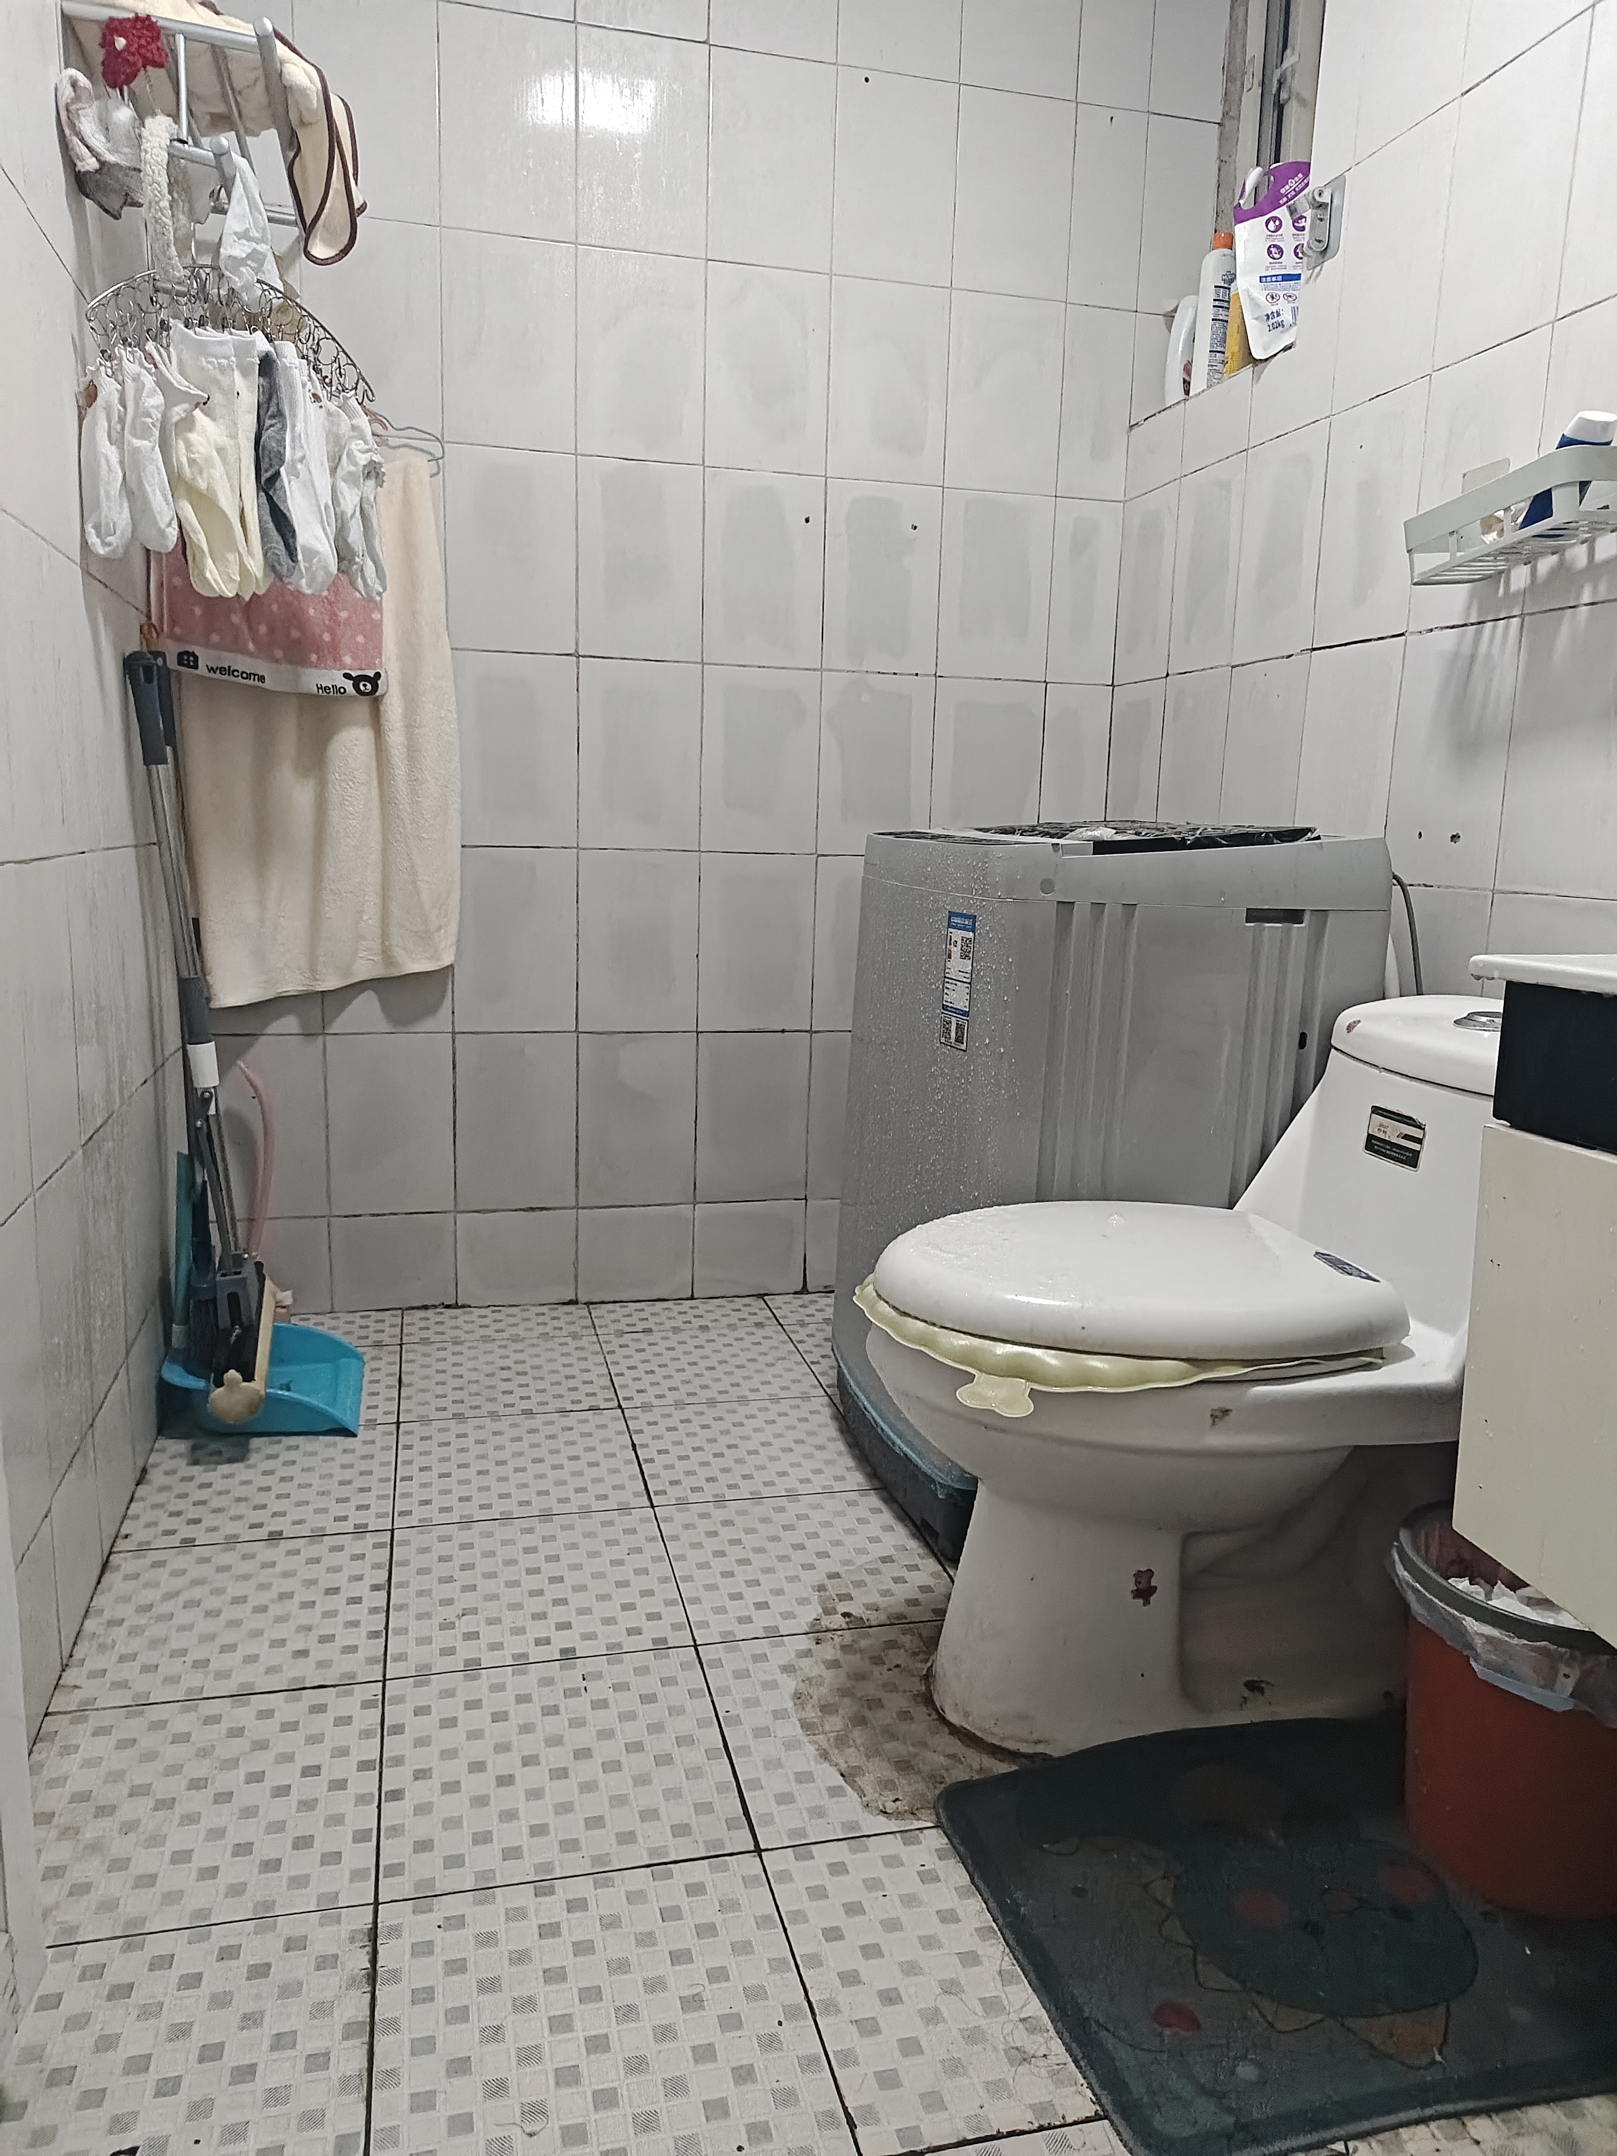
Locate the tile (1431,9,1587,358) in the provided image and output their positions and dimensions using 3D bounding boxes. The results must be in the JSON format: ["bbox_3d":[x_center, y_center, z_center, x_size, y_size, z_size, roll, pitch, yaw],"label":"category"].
[{"bbox_3d":[0.782,-0.973,1.595,0.010,0.301,0.198,-1,11,-16],"label":"tile"}]

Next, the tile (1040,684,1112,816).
[{"bbox_3d":[0.465,-0.535,2.512,0.126,0.301,0.010,-1,11,-14],"label":"tile"}]

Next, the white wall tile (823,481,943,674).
[{"bbox_3d":[0.121,-0.826,2.371,0.198,0.299,0.011,-1,10,-14],"label":"white wall tile"}]

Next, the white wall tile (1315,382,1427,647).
[{"bbox_3d":[0.714,-0.707,1.821,0.010,0.300,0.200,-1,11,-15],"label":"white wall tile"}]

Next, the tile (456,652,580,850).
[{"bbox_3d":[-0.468,-0.519,2.277,0.199,0.299,0.010,-1,10,-14],"label":"tile"}]

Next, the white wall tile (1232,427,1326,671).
[{"bbox_3d":[0.663,-0.743,2.011,0.010,0.300,0.200,-1,11,-15],"label":"white wall tile"}]

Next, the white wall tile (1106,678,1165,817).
[{"bbox_3d":[0.554,-0.515,2.426,0.010,0.300,0.185,-1,11,-15],"label":"white wall tile"}]

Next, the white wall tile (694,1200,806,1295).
[{"bbox_3d":[-0.103,0.298,2.521,0.198,0.167,0.011,-1,10,-14],"label":"white wall tile"}]

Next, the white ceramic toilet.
[{"bbox_3d":[0.406,0.263,1.418,0.740,0.655,0.400,-1,11,-14],"label":"white ceramic toilet"}]

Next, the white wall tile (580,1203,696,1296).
[{"bbox_3d":[-0.296,0.301,2.467,0.199,0.168,0.010,-1,10,-14],"label":"white wall tile"}]

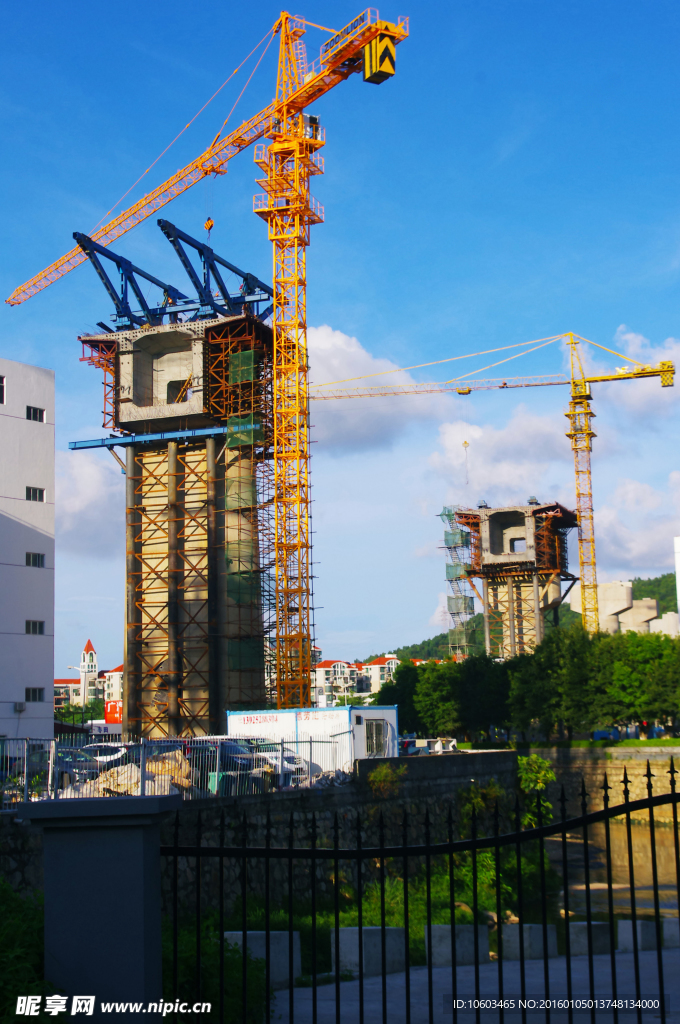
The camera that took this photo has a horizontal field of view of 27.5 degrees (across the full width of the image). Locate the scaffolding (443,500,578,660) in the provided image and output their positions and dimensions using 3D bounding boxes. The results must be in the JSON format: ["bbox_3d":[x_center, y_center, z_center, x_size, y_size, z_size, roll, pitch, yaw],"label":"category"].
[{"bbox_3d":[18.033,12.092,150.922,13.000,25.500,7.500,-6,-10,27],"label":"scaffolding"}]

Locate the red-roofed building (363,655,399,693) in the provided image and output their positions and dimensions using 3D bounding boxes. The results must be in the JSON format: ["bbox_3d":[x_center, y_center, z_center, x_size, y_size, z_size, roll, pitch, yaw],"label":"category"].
[{"bbox_3d":[15.894,62.907,486.114,13.000,25.500,12.000,3,-10,-25],"label":"red-roofed building"}]

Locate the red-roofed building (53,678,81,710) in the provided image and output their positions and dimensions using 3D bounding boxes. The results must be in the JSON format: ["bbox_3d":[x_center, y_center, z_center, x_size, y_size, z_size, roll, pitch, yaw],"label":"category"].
[{"bbox_3d":[-90.927,64.979,450.729,13.000,22.000,12.000,3,-10,-26],"label":"red-roofed building"}]

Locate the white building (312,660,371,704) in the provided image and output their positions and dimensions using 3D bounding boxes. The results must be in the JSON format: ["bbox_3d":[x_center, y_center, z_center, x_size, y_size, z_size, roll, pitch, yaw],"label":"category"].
[{"bbox_3d":[0.108,64.949,487.871,15.000,25.000,12.000,1,-9,-13],"label":"white building"}]

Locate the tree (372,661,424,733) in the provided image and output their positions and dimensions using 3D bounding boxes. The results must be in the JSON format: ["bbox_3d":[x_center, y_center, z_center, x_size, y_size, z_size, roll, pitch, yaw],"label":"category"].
[{"bbox_3d":[4.933,17.078,120.802,4.700,8.000,4.700,-1,-9,0],"label":"tree"}]

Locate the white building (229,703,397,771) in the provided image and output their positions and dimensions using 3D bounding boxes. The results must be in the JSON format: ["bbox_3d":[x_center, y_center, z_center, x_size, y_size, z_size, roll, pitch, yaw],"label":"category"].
[{"bbox_3d":[-1.305,9.609,58.820,7.500,2.720,2.750,-10,-13,43],"label":"white building"}]

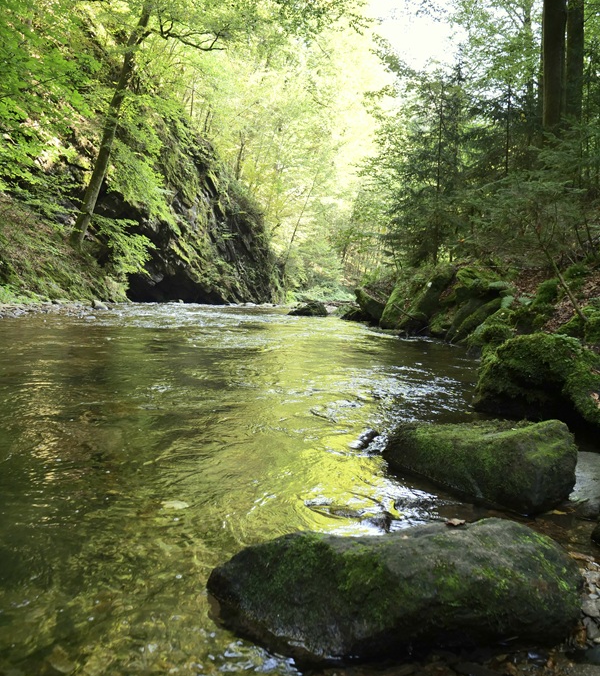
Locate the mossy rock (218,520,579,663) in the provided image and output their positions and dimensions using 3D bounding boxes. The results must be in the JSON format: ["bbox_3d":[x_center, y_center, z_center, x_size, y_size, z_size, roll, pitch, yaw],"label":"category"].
[{"bbox_3d":[0.330,0.845,2.071,1.250,0.380,0.600,0,6,4],"label":"mossy rock"}]

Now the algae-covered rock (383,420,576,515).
[{"bbox_3d":[1.080,0.695,3.362,1.120,0.390,0.660,4,7,38],"label":"algae-covered rock"}]

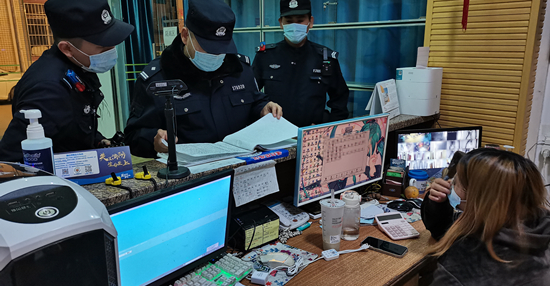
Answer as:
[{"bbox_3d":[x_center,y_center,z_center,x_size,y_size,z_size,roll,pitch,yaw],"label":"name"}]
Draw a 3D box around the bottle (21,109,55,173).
[{"bbox_3d":[-0.604,0.023,1.051,0.081,0.218,0.058,-7,15,-25],"label":"bottle"}]

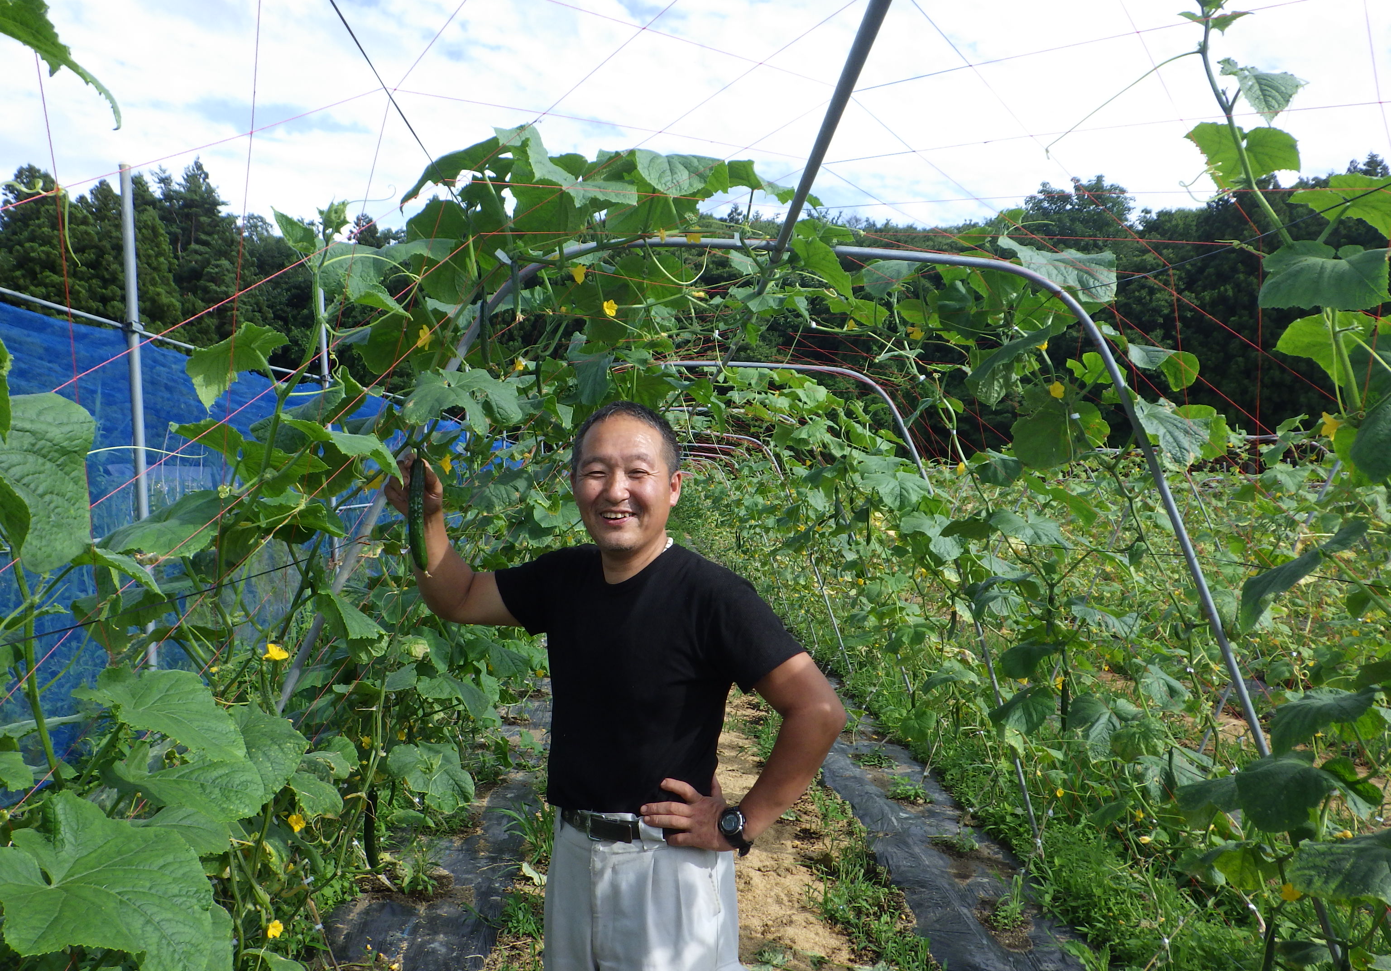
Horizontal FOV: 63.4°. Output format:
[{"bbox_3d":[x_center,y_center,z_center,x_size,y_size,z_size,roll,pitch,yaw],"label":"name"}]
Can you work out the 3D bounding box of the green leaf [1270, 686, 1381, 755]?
[{"bbox_3d":[1.260,0.469,2.250,0.224,0.137,0.160,0,0,0],"label":"green leaf"}]

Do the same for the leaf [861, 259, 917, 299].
[{"bbox_3d":[0.496,-0.534,2.900,0.143,0.101,0.100,-1,1,0],"label":"leaf"}]

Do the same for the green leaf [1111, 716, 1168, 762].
[{"bbox_3d":[1.261,0.720,3.200,0.164,0.133,0.120,0,0,0],"label":"green leaf"}]

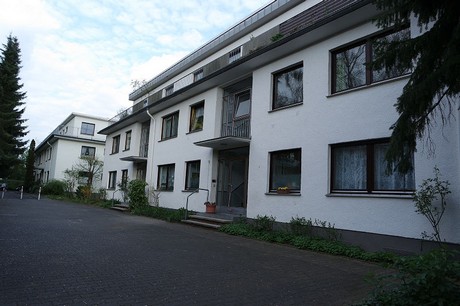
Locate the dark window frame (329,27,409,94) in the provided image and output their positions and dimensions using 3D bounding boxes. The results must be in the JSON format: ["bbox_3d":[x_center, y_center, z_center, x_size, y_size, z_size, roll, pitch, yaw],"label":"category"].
[{"bbox_3d":[3.567,-2.370,8.052,0.120,1.351,2.139,9,-10,-37],"label":"dark window frame"}]

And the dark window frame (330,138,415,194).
[{"bbox_3d":[3.447,0.368,7.658,0.120,1.361,2.139,9,-10,-37],"label":"dark window frame"}]

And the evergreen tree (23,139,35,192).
[{"bbox_3d":[-24.829,1.575,38.000,1.100,6.600,1.100,9,-10,-37],"label":"evergreen tree"}]

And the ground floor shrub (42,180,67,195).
[{"bbox_3d":[-17.164,3.388,30.000,2.050,1.400,1.900,9,-10,-37],"label":"ground floor shrub"}]

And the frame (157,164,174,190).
[{"bbox_3d":[-3.390,1.335,16.432,0.120,1.383,2.044,9,-10,-37],"label":"frame"}]

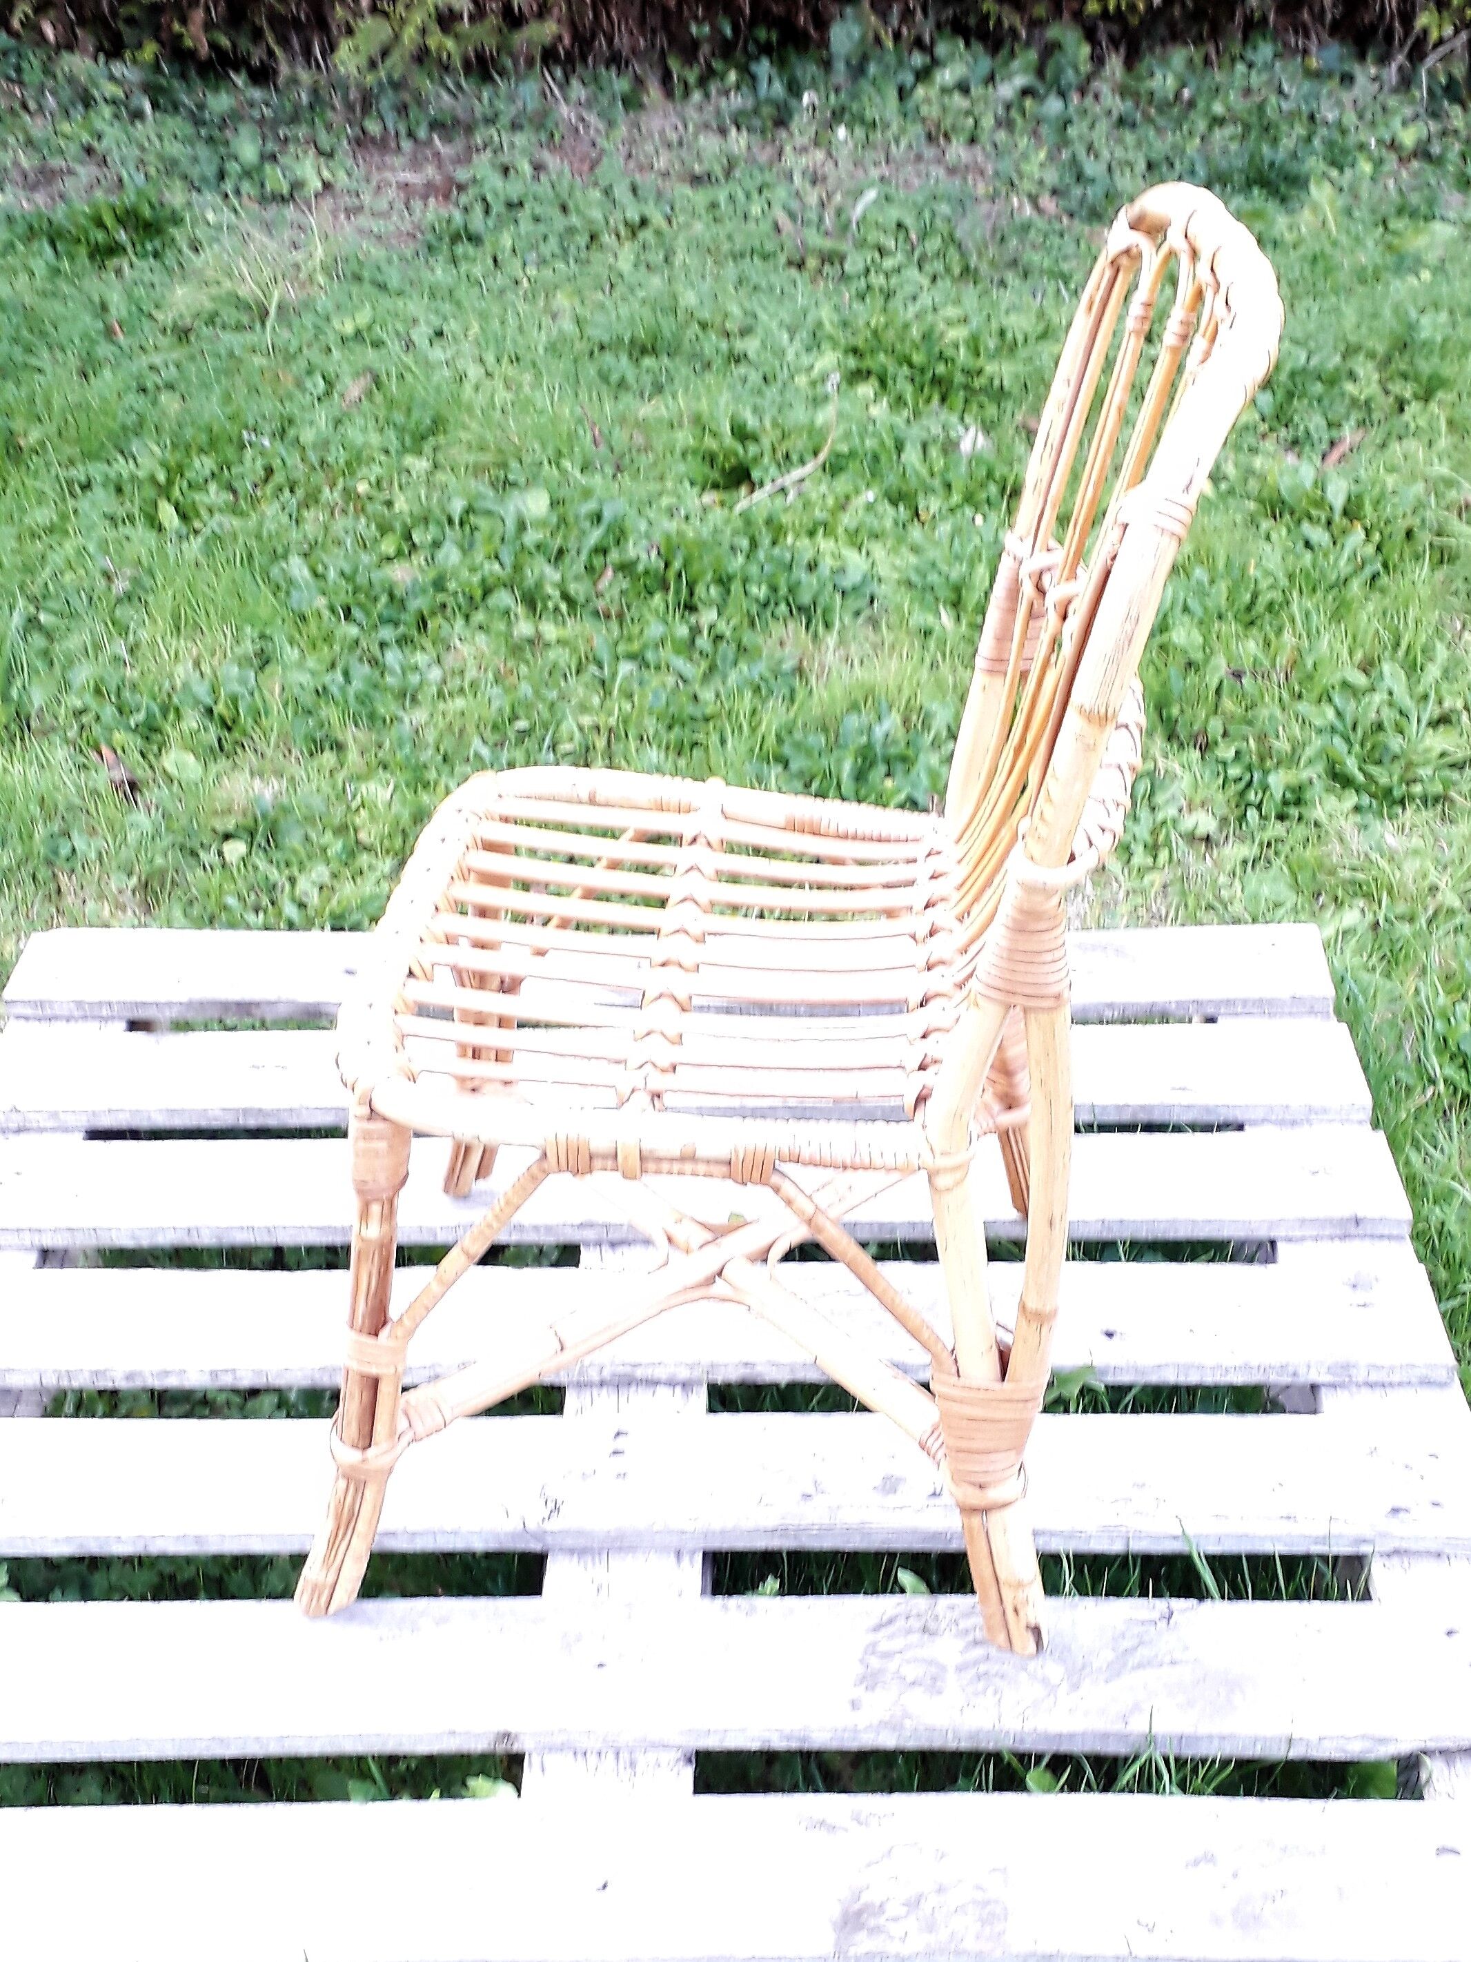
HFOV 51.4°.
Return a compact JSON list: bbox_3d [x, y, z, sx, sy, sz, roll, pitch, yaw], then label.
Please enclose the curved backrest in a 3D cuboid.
[{"bbox_3d":[0.157,-0.143,0.657,0.085,0.360,0.285,11,44,-2],"label":"curved backrest"}]

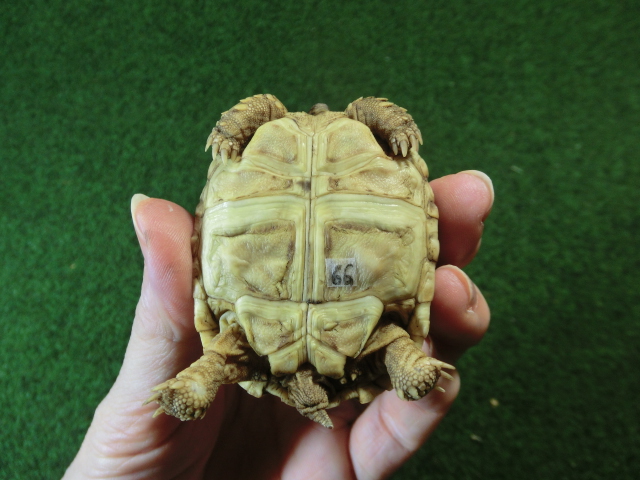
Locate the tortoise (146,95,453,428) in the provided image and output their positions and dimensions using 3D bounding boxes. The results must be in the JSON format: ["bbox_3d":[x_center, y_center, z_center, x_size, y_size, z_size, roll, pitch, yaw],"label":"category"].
[{"bbox_3d":[-0.005,0.005,0.136,0.073,0.039,0.083,2,90,0],"label":"tortoise"}]

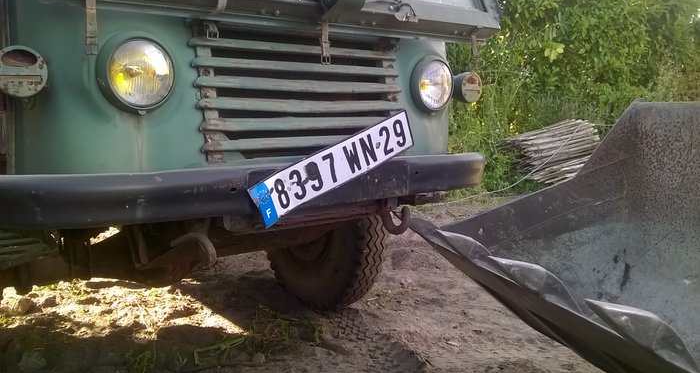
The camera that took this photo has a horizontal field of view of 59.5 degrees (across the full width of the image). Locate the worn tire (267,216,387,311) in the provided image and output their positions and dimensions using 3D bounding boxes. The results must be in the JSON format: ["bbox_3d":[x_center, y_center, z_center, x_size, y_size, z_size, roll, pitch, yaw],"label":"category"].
[{"bbox_3d":[-0.160,0.172,3.070,0.220,0.876,0.876,-6,8,-39],"label":"worn tire"}]

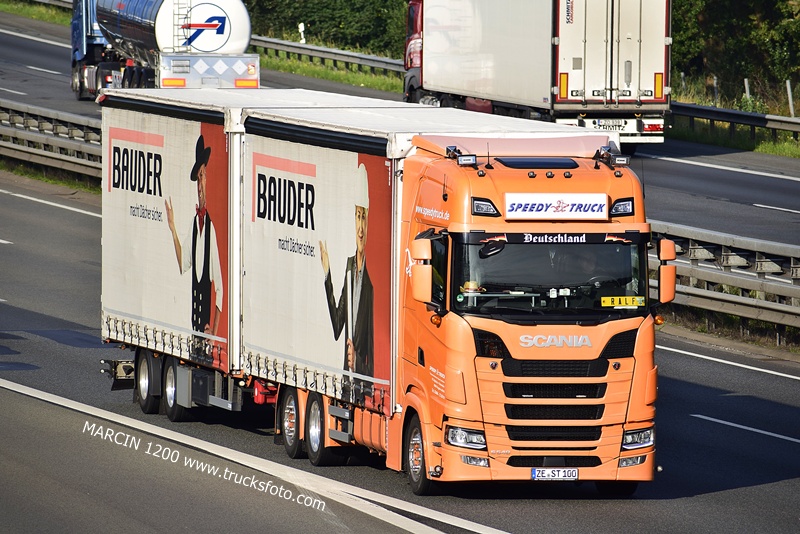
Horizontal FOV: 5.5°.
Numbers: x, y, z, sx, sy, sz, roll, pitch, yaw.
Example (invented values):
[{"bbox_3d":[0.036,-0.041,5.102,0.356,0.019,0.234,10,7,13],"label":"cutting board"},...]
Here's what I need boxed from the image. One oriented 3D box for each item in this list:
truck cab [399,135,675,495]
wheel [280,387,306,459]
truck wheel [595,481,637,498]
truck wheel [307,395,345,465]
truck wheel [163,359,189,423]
[{"bbox_3d":[1.446,0.542,91.907,2.840,3.890,2.220,0,3,-14],"label":"truck cab"},{"bbox_3d":[-1.161,1.795,98.114,0.330,0.930,0.930,0,3,-14],"label":"wheel"},{"bbox_3d":[2.398,2.060,92.581,0.345,0.935,0.935,0,3,-14],"label":"truck wheel"},{"bbox_3d":[-0.840,1.857,96.803,0.335,0.930,0.930,0,3,-14],"label":"truck wheel"},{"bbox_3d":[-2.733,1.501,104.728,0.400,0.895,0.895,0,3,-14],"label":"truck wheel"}]

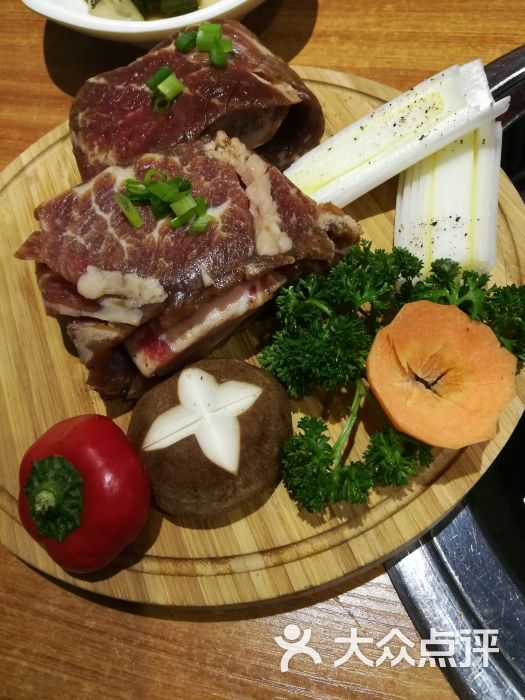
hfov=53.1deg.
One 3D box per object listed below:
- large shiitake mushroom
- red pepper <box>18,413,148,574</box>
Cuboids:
[{"bbox_3d":[-0.018,0.027,0.177,0.056,0.029,0.056,0,62,8],"label":"large shiitake mushroom"},{"bbox_3d":[-0.057,0.045,0.166,0.047,0.037,0.047,0,83,24],"label":"red pepper"}]

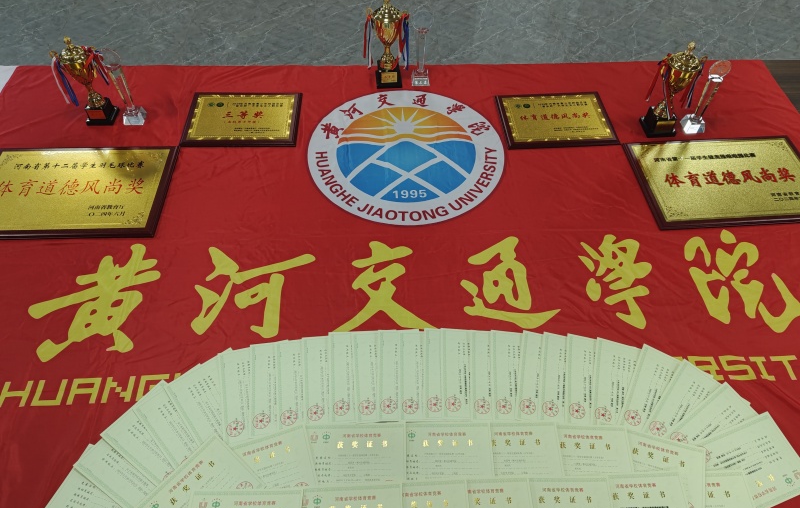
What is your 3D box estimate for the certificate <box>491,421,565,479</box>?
[{"bbox_3d":[0.289,0.540,1.400,0.282,0.003,0.201,0,52,-1],"label":"certificate"}]

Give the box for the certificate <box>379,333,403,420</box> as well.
[{"bbox_3d":[0.037,0.345,1.546,0.201,0.003,0.282,0,52,-1],"label":"certificate"}]

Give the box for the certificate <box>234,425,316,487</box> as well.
[{"bbox_3d":[-0.343,0.542,1.288,0.260,0.004,0.185,-14,55,-10],"label":"certificate"}]

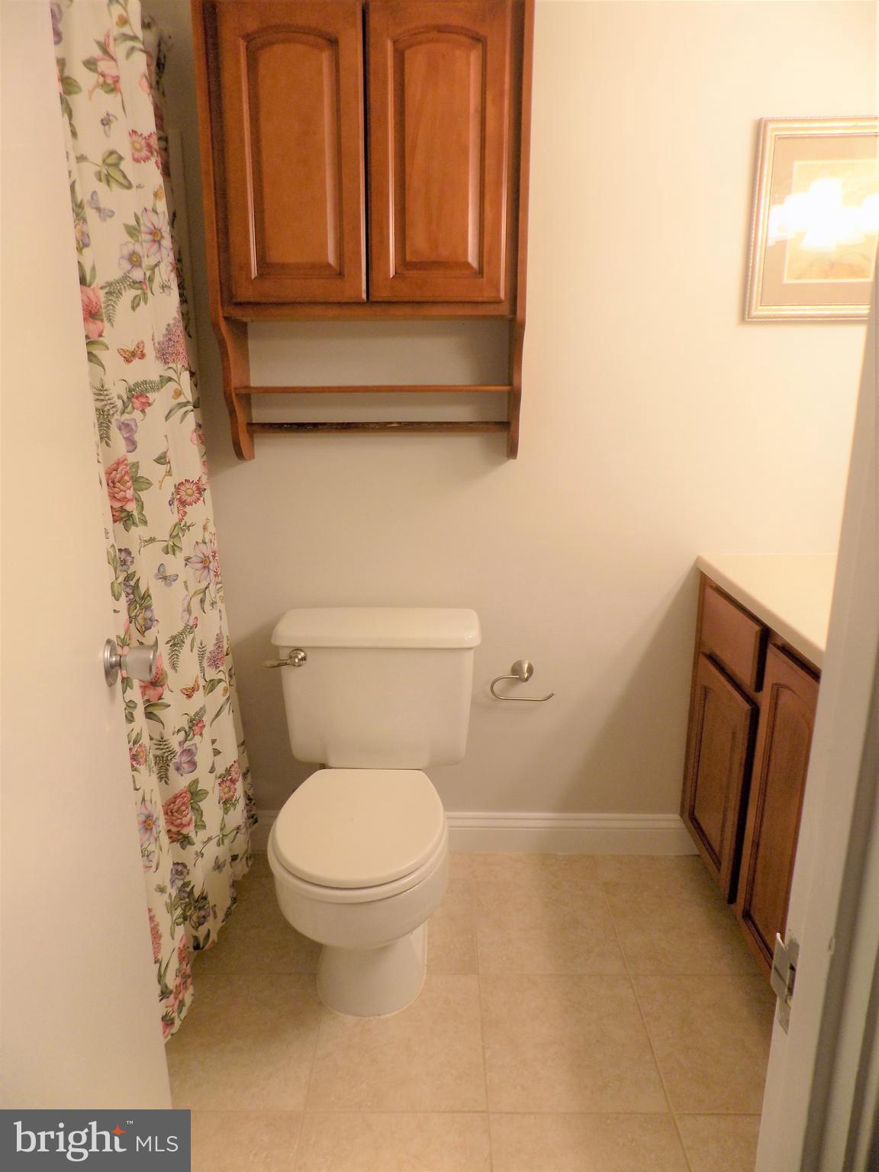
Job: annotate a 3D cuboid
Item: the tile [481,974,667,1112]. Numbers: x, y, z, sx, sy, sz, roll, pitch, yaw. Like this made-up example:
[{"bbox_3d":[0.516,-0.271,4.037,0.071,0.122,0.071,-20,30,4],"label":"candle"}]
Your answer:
[{"bbox_3d":[0.251,0.894,1.539,0.326,0.010,0.329,0,15,0],"label":"tile"}]

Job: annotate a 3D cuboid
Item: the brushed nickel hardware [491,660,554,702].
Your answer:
[{"bbox_3d":[0.210,0.241,1.976,0.162,0.092,0.062,0,15,0],"label":"brushed nickel hardware"}]

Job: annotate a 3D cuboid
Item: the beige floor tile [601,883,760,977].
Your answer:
[{"bbox_3d":[0.578,0.809,1.856,0.326,0.010,0.329,0,15,0],"label":"beige floor tile"}]

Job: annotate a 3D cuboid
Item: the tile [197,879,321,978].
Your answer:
[{"bbox_3d":[-0.401,0.807,1.858,0.326,0.010,0.329,0,15,0],"label":"tile"}]

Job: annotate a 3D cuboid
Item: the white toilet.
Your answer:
[{"bbox_3d":[-0.145,0.481,1.695,0.473,0.705,0.695,0,15,0],"label":"white toilet"}]

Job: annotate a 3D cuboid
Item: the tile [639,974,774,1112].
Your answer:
[{"bbox_3d":[0.577,0.895,1.538,0.326,0.010,0.329,0,15,0],"label":"tile"}]

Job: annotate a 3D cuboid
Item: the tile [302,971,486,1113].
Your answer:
[{"bbox_3d":[-0.075,0.893,1.540,0.326,0.010,0.329,0,15,0],"label":"tile"}]

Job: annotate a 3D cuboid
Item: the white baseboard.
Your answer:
[{"bbox_3d":[0.085,0.669,2.118,1.244,0.122,0.015,0,15,0],"label":"white baseboard"}]

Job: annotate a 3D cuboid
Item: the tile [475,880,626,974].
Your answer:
[{"bbox_3d":[0.252,0.808,1.856,0.326,0.010,0.329,0,15,0],"label":"tile"}]

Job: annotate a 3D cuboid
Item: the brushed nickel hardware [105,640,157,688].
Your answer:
[{"bbox_3d":[-0.419,0.102,1.054,0.063,0.066,0.066,-2,15,-8],"label":"brushed nickel hardware"}]

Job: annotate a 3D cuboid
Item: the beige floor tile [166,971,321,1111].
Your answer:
[{"bbox_3d":[-0.402,0.892,1.540,0.326,0.010,0.329,0,15,0],"label":"beige floor tile"}]

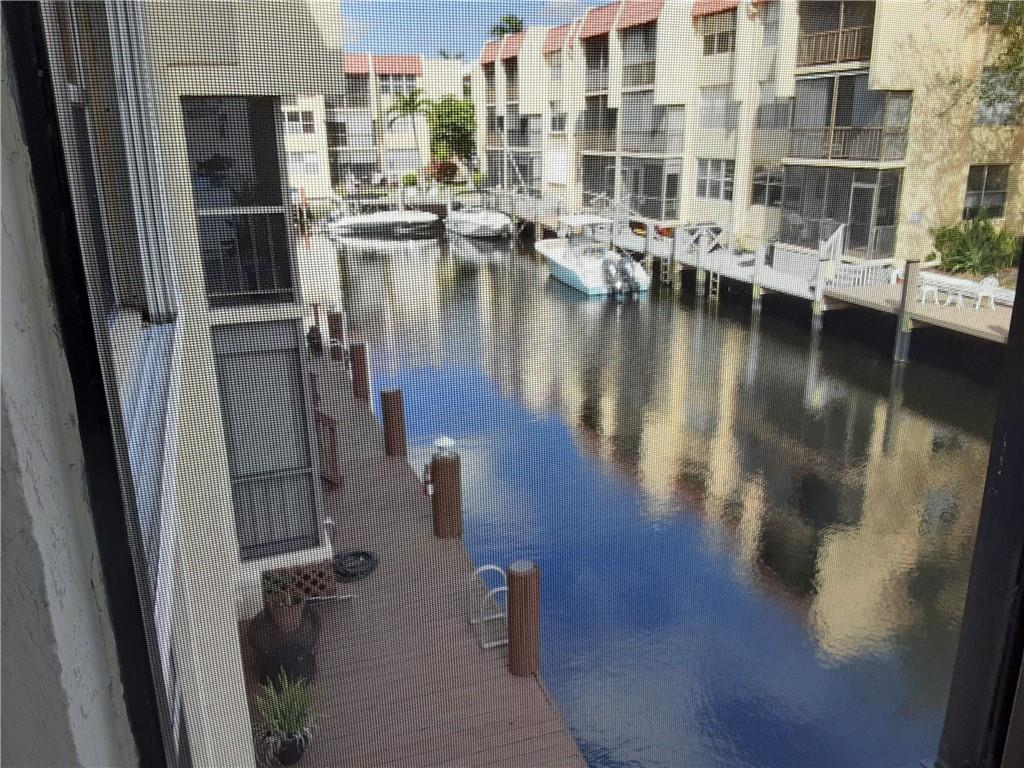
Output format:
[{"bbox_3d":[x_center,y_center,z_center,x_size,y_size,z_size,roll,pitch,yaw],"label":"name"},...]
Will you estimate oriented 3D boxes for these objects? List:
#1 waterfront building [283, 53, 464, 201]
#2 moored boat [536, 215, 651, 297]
[{"bbox_3d":[-11.944,-20.274,62.670,14.230,9.500,9.500,-7,18,-19],"label":"waterfront building"},{"bbox_3d":[3.175,-5.849,34.786,2.650,2.600,8.700,-6,18,-15],"label":"moored boat"}]

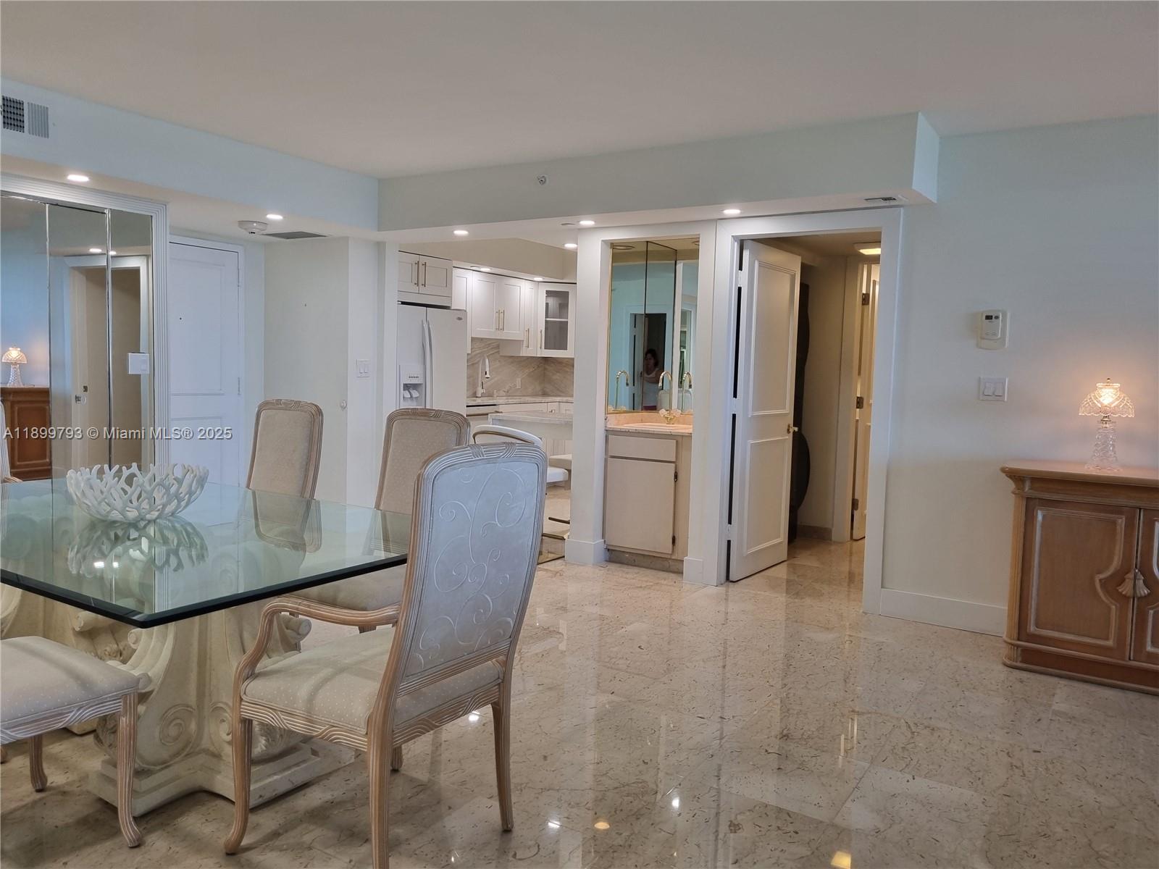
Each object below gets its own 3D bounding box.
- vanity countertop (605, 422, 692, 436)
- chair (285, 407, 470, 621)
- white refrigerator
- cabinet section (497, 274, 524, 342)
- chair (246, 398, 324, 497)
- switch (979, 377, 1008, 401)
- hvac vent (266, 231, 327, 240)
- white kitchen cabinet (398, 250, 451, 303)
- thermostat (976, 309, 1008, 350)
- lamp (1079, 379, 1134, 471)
[{"bbox_3d":[0.570,-0.025,5.656,0.661,0.030,0.571,4,5,32],"label":"vanity countertop"},{"bbox_3d":[-0.783,0.463,3.267,0.545,1.102,0.668,4,5,32],"label":"chair"},{"bbox_3d":[-1.507,-0.181,7.204,0.800,1.715,0.850,4,5,32],"label":"white refrigerator"},{"bbox_3d":[-0.821,-1.274,8.883,0.330,0.615,0.420,4,5,33],"label":"cabinet section"},{"bbox_3d":[-1.471,0.410,3.692,0.545,1.102,0.668,4,5,32],"label":"chair"},{"bbox_3d":[2.053,-0.224,4.310,0.126,0.119,0.015,4,5,32],"label":"switch"},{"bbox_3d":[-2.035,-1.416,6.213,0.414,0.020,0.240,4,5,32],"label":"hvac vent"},{"bbox_3d":[-1.551,-1.270,7.186,0.610,0.396,0.811,4,5,32],"label":"white kitchen cabinet"},{"bbox_3d":[2.034,-0.516,4.288,0.134,0.195,0.040,4,5,32],"label":"thermostat"},{"bbox_3d":[2.317,-0.044,3.833,0.244,0.402,0.244,4,5,32],"label":"lamp"}]

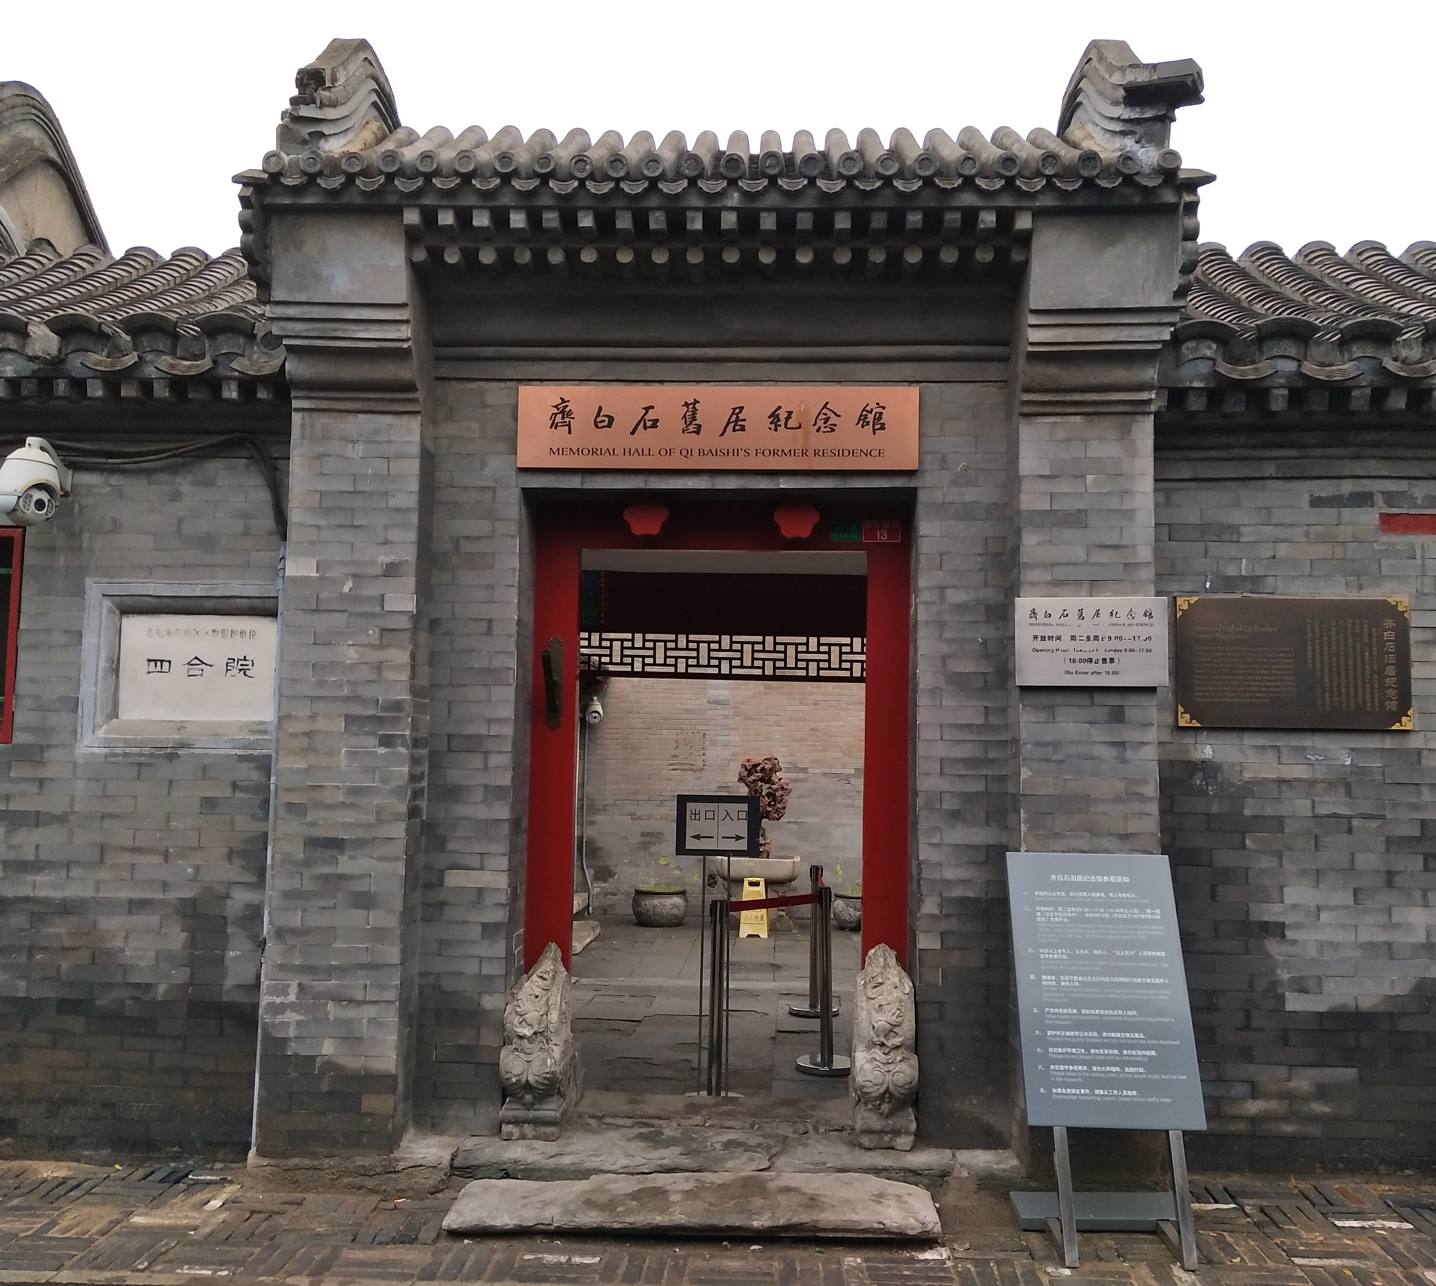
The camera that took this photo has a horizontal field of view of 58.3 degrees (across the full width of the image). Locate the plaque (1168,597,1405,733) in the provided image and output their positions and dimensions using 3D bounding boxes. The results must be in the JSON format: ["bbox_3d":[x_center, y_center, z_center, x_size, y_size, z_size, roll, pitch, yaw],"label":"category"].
[{"bbox_3d":[2.150,0.075,4.822,0.857,0.500,0.045,1,-5,3],"label":"plaque"}]

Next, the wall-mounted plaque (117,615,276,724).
[{"bbox_3d":[-2.074,0.102,5.132,0.630,0.413,0.050,1,-5,4],"label":"wall-mounted plaque"}]

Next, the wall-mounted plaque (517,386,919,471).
[{"bbox_3d":[-0.002,-0.828,5.012,1.560,0.326,0.050,1,-5,3],"label":"wall-mounted plaque"}]

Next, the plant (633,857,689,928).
[{"bbox_3d":[-0.610,2.647,13.794,0.594,0.694,0.594,1,-5,3],"label":"plant"}]

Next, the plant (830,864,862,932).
[{"bbox_3d":[1.547,2.710,13.813,0.595,0.642,0.595,1,-5,3],"label":"plant"}]

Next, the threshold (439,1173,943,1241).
[{"bbox_3d":[-0.081,1.895,4.369,1.630,0.100,0.380,1,-5,3],"label":"threshold"}]

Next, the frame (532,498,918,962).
[{"bbox_3d":[0.002,0.589,5.190,1.527,2.349,0.152,1,-5,3],"label":"frame"}]

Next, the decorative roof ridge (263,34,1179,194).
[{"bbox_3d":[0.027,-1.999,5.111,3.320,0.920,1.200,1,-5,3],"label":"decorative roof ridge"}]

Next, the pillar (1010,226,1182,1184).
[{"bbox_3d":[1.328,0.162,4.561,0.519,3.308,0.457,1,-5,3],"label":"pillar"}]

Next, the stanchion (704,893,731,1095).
[{"bbox_3d":[-0.011,1.699,6.134,0.320,0.930,0.320,1,-5,3],"label":"stanchion"}]

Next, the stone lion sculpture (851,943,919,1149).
[{"bbox_3d":[0.628,1.522,4.962,0.245,0.725,0.400,1,-5,3],"label":"stone lion sculpture"}]

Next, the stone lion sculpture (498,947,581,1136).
[{"bbox_3d":[-0.667,1.485,4.877,0.228,0.655,0.416,1,-5,3],"label":"stone lion sculpture"}]

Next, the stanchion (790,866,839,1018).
[{"bbox_3d":[0.616,1.855,8.118,0.325,0.910,0.325,1,-5,3],"label":"stanchion"}]

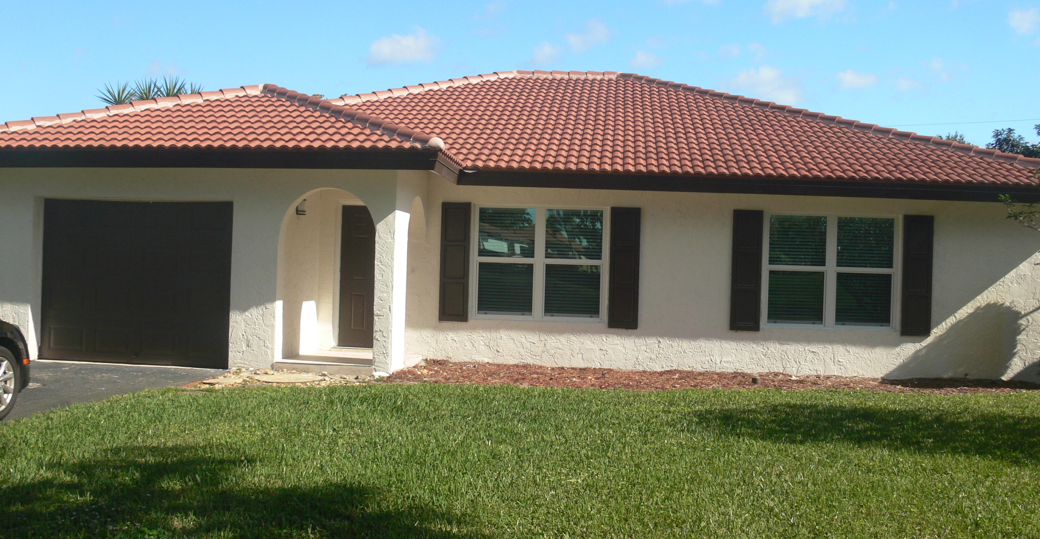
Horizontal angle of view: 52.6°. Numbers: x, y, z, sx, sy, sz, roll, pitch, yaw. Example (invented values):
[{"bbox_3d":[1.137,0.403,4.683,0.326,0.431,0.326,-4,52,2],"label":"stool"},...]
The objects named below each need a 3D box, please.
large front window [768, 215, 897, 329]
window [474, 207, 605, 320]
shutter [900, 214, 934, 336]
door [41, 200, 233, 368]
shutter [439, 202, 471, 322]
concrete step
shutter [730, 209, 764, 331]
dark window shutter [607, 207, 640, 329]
[{"bbox_3d":[4.274,0.032,14.492,1.788,1.574,0.100,2,-1,5],"label":"large front window"},{"bbox_3d":[0.273,-0.080,14.825,1.832,1.592,0.100,2,-1,5],"label":"window"},{"bbox_3d":[5.425,0.085,14.346,0.414,1.657,0.040,2,-1,5],"label":"shutter"},{"bbox_3d":[-4.837,0.163,13.250,2.535,2.100,0.060,2,-1,5],"label":"door"},{"bbox_3d":[-0.917,-0.106,14.874,0.410,1.679,0.040,2,-1,5],"label":"shutter"},{"bbox_3d":[-2.390,1.216,13.063,1.266,0.140,0.450,2,-1,5],"label":"concrete step"},{"bbox_3d":[3.138,0.014,14.537,0.409,1.674,0.040,2,-1,5],"label":"shutter"},{"bbox_3d":[1.462,-0.017,14.676,0.408,1.686,0.040,2,-1,5],"label":"dark window shutter"}]

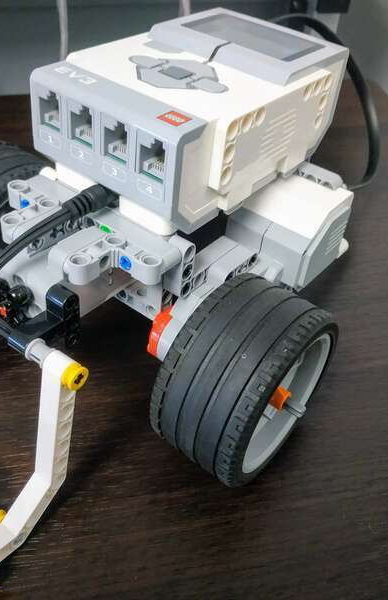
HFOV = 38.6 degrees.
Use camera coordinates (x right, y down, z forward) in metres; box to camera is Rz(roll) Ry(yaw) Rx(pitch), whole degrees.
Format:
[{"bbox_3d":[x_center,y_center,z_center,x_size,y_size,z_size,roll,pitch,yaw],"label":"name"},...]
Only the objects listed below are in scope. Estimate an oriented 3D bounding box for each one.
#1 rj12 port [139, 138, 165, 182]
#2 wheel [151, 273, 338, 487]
[{"bbox_3d":[-0.010,-0.044,0.170,0.010,0.012,0.010,30,46,24],"label":"rj12 port"},{"bbox_3d":[0.020,0.028,0.199,0.036,0.069,0.069,30,51,25],"label":"wheel"}]

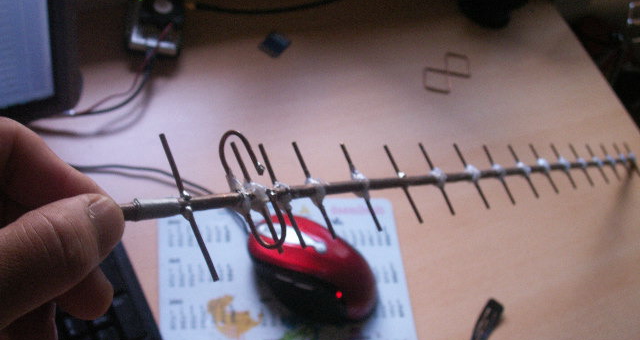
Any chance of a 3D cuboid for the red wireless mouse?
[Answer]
[{"bbox_3d":[-0.004,0.083,0.615,0.121,0.041,0.074,36,55,5],"label":"red wireless mouse"}]

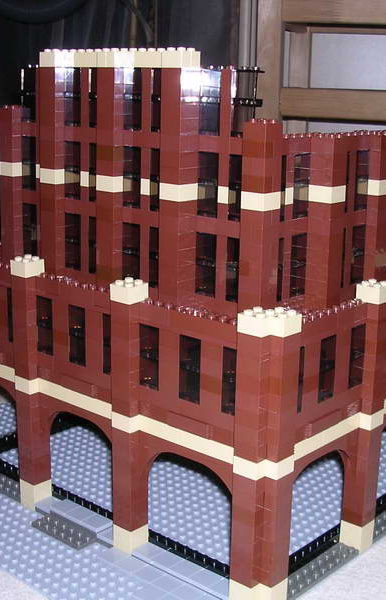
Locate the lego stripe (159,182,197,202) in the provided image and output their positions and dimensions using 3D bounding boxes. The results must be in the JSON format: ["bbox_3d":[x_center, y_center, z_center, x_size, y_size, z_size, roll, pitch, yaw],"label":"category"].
[{"bbox_3d":[-0.009,-0.065,0.527,0.016,0.010,0.016,13,19,40],"label":"lego stripe"}]

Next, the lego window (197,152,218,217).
[{"bbox_3d":[0.011,-0.069,0.524,0.016,0.038,0.007,13,18,40],"label":"lego window"}]

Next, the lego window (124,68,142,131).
[{"bbox_3d":[-0.035,-0.123,0.542,0.016,0.038,0.008,13,19,40],"label":"lego window"}]

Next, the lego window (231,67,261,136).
[{"bbox_3d":[0.030,-0.111,0.497,0.016,0.038,0.008,13,19,40],"label":"lego window"}]

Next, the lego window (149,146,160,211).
[{"bbox_3d":[-0.018,-0.073,0.539,0.016,0.038,0.008,13,19,40],"label":"lego window"}]

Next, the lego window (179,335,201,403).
[{"bbox_3d":[0.001,0.039,0.504,0.016,0.038,0.008,13,19,40],"label":"lego window"}]

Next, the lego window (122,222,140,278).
[{"bbox_3d":[-0.037,-0.030,0.566,0.016,0.038,0.007,13,18,40],"label":"lego window"}]

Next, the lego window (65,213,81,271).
[{"bbox_3d":[-0.079,-0.040,0.602,0.016,0.038,0.007,13,18,40],"label":"lego window"}]

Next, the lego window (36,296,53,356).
[{"bbox_3d":[-0.095,0.017,0.586,0.016,0.038,0.008,13,19,40],"label":"lego window"}]

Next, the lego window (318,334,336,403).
[{"bbox_3d":[0.074,0.039,0.509,0.008,0.038,0.016,13,19,40],"label":"lego window"}]

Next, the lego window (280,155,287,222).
[{"bbox_3d":[0.047,-0.064,0.509,0.007,0.038,0.016,13,18,40],"label":"lego window"}]

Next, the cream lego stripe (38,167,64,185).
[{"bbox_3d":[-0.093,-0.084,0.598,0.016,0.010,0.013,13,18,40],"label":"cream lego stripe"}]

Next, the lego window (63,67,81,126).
[{"bbox_3d":[-0.077,-0.133,0.577,0.016,0.038,0.007,13,18,40],"label":"lego window"}]

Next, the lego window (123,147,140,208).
[{"bbox_3d":[-0.036,-0.077,0.553,0.016,0.038,0.007,13,18,40],"label":"lego window"}]

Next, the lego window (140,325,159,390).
[{"bbox_3d":[-0.023,0.033,0.525,0.016,0.038,0.008,13,19,40],"label":"lego window"}]

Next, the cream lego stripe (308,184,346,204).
[{"bbox_3d":[0.082,-0.065,0.533,0.016,0.010,0.016,13,19,40],"label":"cream lego stripe"}]

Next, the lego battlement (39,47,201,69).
[{"bbox_3d":[-0.049,-0.150,0.544,0.128,0.011,0.016,13,19,40],"label":"lego battlement"}]

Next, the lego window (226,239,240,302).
[{"bbox_3d":[0.029,-0.018,0.521,0.016,0.038,0.008,13,19,40],"label":"lego window"}]

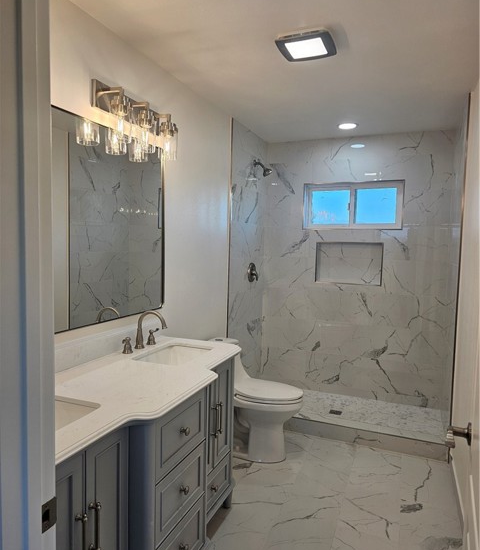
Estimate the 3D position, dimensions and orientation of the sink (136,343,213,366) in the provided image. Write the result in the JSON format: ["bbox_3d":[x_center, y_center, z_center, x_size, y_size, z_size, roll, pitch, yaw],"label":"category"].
[{"bbox_3d":[-0.334,0.468,2.114,0.258,0.139,0.372,3,4,22],"label":"sink"}]

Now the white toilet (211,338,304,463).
[{"bbox_3d":[0.066,0.852,2.913,0.725,0.725,0.387,3,4,22],"label":"white toilet"}]

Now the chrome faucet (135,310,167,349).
[{"bbox_3d":[-0.461,0.285,2.187,0.190,0.196,0.058,3,4,22],"label":"chrome faucet"}]

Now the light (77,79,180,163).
[{"bbox_3d":[-0.483,-0.745,2.112,0.178,0.278,0.531,3,4,22],"label":"light"}]

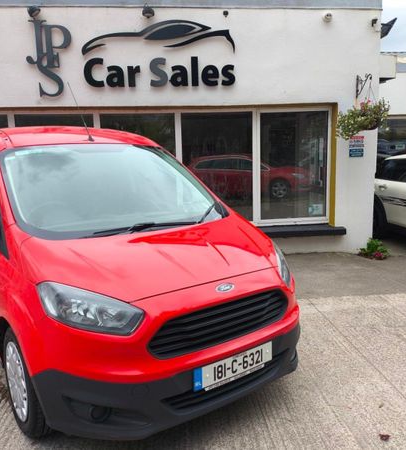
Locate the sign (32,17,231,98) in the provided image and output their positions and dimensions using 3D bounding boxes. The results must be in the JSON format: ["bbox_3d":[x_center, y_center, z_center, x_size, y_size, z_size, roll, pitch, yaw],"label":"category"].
[{"bbox_3d":[-0.921,-2.225,5.776,2.757,0.978,0.050,-2,9,-6],"label":"sign"}]

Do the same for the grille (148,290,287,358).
[{"bbox_3d":[0.137,0.479,2.177,0.930,0.200,0.120,-7,11,-37],"label":"grille"}]

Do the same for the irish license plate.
[{"bbox_3d":[0.166,0.698,2.172,0.520,0.113,0.015,-7,8,-37],"label":"irish license plate"}]

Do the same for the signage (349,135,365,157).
[{"bbox_3d":[2.245,-1.141,6.298,0.224,0.315,0.015,-2,9,-6],"label":"signage"}]

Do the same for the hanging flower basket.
[{"bbox_3d":[2.182,-1.434,5.889,0.580,0.510,0.560,-2,9,-6],"label":"hanging flower basket"}]

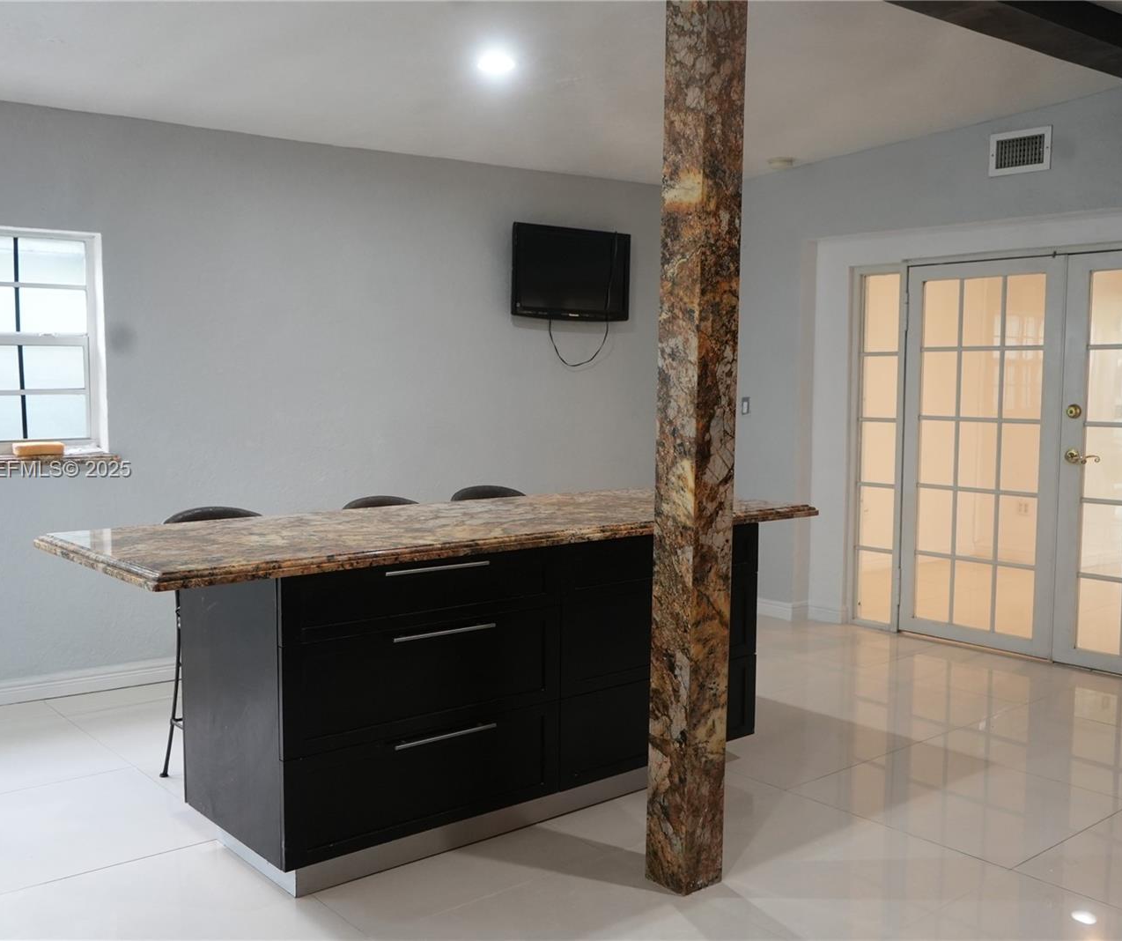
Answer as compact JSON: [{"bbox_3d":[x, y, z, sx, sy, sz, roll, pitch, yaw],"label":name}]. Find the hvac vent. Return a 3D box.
[{"bbox_3d":[2.214,-1.540,5.297,0.025,0.200,0.305,-4,6,-43],"label":"hvac vent"}]

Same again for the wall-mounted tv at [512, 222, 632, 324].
[{"bbox_3d":[0.046,-1.071,5.964,0.765,0.485,0.090,-2,5,-34],"label":"wall-mounted tv"}]

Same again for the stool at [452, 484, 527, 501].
[{"bbox_3d":[-0.197,0.548,4.530,0.430,0.940,0.450,-3,6,-40],"label":"stool"}]

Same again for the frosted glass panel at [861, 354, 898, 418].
[{"bbox_3d":[1.808,-0.471,6.216,0.015,0.355,0.215,-4,6,-43],"label":"frosted glass panel"}]

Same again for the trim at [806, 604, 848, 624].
[{"bbox_3d":[1.548,0.836,6.403,0.018,0.105,0.250,-4,6,-43],"label":"trim"}]

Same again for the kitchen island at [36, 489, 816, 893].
[{"bbox_3d":[-0.303,0.613,3.776,2.530,0.925,1.020,-3,6,-40],"label":"kitchen island"}]

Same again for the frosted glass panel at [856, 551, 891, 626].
[{"bbox_3d":[1.804,0.671,6.299,0.015,0.400,0.215,-4,6,-43],"label":"frosted glass panel"}]

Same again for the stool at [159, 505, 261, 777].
[{"bbox_3d":[-1.095,0.602,3.775,0.430,0.935,0.450,-3,6,-40],"label":"stool"}]

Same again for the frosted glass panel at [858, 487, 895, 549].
[{"bbox_3d":[1.806,0.270,6.269,0.015,0.360,0.215,-4,6,-43],"label":"frosted glass panel"}]

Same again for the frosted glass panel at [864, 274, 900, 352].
[{"bbox_3d":[1.811,-0.886,6.185,0.015,0.430,0.215,-4,6,-43],"label":"frosted glass panel"}]

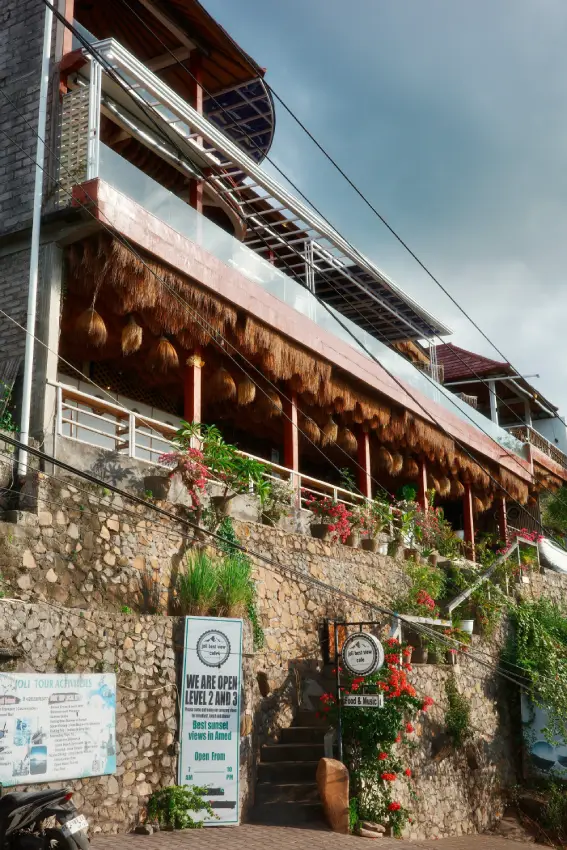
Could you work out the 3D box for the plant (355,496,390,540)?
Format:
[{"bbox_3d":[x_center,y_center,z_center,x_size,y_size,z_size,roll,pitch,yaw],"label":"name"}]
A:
[{"bbox_3d":[1.791,1.861,18.798,0.560,0.880,0.620,-9,-17,28],"label":"plant"}]

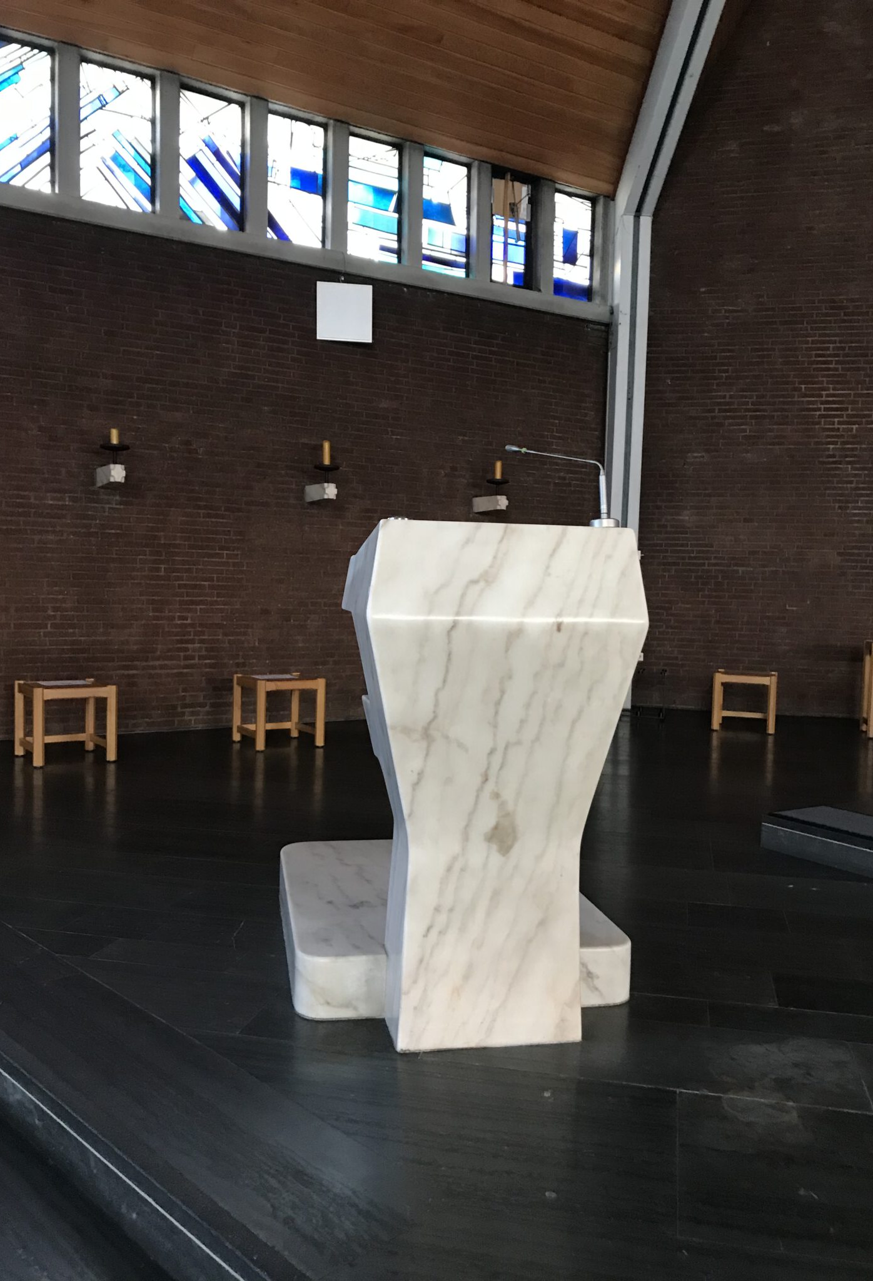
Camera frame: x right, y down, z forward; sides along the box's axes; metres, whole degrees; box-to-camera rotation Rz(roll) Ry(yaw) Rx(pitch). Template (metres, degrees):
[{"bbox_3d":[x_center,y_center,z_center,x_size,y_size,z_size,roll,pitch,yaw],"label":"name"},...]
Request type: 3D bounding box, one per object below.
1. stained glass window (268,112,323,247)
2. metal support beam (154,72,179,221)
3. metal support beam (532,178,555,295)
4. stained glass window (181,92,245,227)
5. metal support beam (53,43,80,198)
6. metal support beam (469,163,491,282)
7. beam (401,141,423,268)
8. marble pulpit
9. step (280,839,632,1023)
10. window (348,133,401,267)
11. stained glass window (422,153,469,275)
[{"bbox_3d":[-1.165,-3.755,8.503,0.551,1.009,0.067,-1,5,-32],"label":"stained glass window"},{"bbox_3d":[-2.041,-3.708,7.822,0.163,1.050,0.190,-1,5,-32],"label":"metal support beam"},{"bbox_3d":[1.019,-3.805,9.801,0.148,1.060,0.148,-1,5,-32],"label":"metal support beam"},{"bbox_3d":[-1.757,-3.718,8.061,0.543,0.990,0.100,-1,5,-32],"label":"stained glass window"},{"bbox_3d":[-2.657,-3.695,7.432,0.158,1.050,0.190,-1,5,-32],"label":"metal support beam"},{"bbox_3d":[0.398,-3.793,9.413,0.148,1.060,0.148,-1,5,-32],"label":"metal support beam"},{"bbox_3d":[-0.222,-3.782,9.027,0.148,1.060,0.148,-1,5,-32],"label":"beam"},{"bbox_3d":[0.032,0.361,3.566,1.042,1.463,1.583,1,4,-11],"label":"marble pulpit"},{"bbox_3d":[-0.011,0.986,3.757,1.042,0.188,1.286,1,4,-11],"label":"step"},{"bbox_3d":[-0.561,-3.766,8.880,0.551,1.009,0.067,-1,5,-32],"label":"window"},{"bbox_3d":[0.067,-3.755,9.215,0.559,0.990,0.100,-1,5,-32],"label":"stained glass window"}]

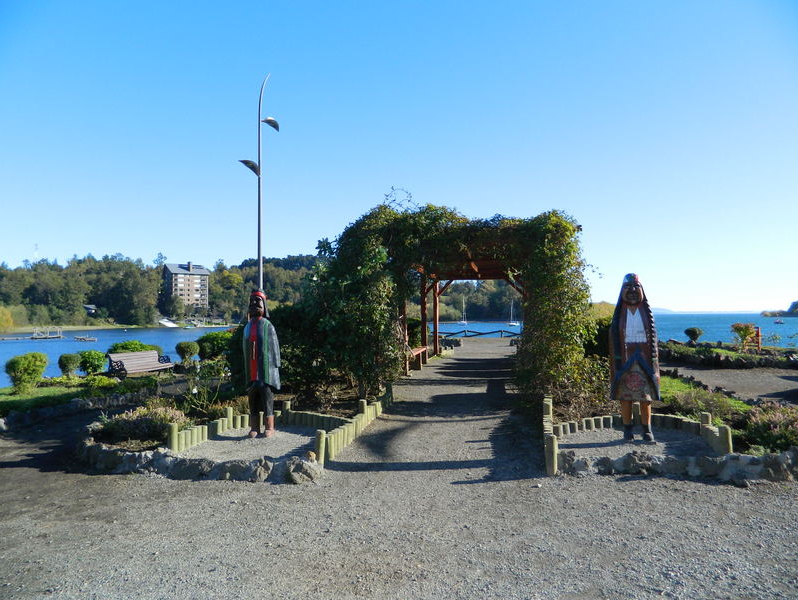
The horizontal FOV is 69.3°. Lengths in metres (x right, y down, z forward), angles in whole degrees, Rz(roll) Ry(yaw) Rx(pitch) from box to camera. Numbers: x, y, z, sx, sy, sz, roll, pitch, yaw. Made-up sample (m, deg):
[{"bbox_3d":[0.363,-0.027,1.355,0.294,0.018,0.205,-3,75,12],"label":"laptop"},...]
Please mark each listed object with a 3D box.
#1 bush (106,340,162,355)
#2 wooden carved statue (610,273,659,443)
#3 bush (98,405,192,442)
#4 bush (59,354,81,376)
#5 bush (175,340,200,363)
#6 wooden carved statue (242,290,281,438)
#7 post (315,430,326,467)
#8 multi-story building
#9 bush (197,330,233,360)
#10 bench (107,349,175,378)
[{"bbox_3d":[-8.345,1.739,18.264,1.650,0.900,1.000,0,-1,0],"label":"bush"},{"bbox_3d":[2.690,0.648,6.586,0.540,1.860,0.420,0,-1,12],"label":"wooden carved statue"},{"bbox_3d":[-3.073,1.421,6.918,1.000,0.350,0.800,0,-1,0],"label":"bush"},{"bbox_3d":[-9.124,1.833,15.961,0.640,0.700,0.620,0,-1,0],"label":"bush"},{"bbox_3d":[-5.600,1.390,15.300,0.630,0.650,0.610,0,-1,0],"label":"bush"},{"bbox_3d":[-1.695,0.786,7.150,0.480,1.790,0.380,0,-1,12],"label":"wooden carved statue"},{"bbox_3d":[-0.788,1.484,5.786,0.090,0.370,0.090,0,-1,0],"label":"post"},{"bbox_3d":[-114.500,-6.058,310.235,19.500,27.000,15.000,1,-2,-44],"label":"multi-story building"},{"bbox_3d":[-5.148,1.340,16.300,1.050,0.900,1.000,0,-1,0],"label":"bush"},{"bbox_3d":[-6.050,1.638,13.715,0.630,0.780,1.650,-1,-1,21],"label":"bench"}]

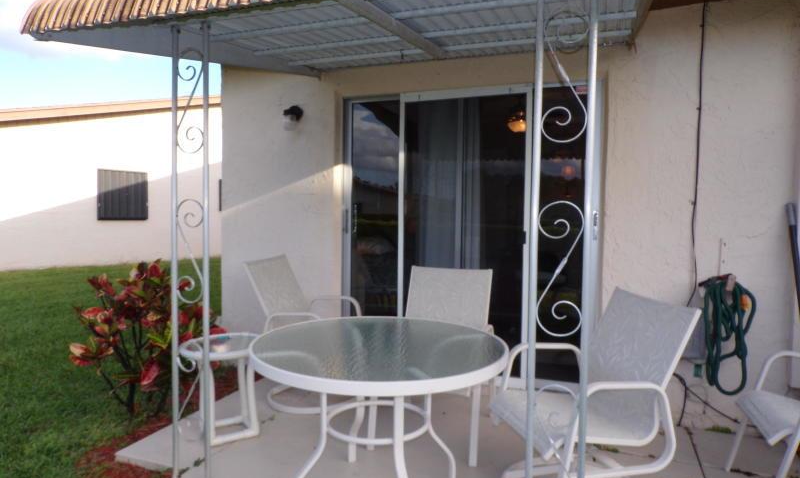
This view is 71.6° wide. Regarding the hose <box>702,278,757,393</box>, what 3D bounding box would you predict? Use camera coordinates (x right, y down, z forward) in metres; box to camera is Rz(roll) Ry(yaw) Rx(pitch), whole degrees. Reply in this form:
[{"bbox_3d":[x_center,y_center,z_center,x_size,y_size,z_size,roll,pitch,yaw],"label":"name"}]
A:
[{"bbox_3d":[1.880,0.548,3.172,0.247,0.694,0.150,2,3,20],"label":"hose"}]

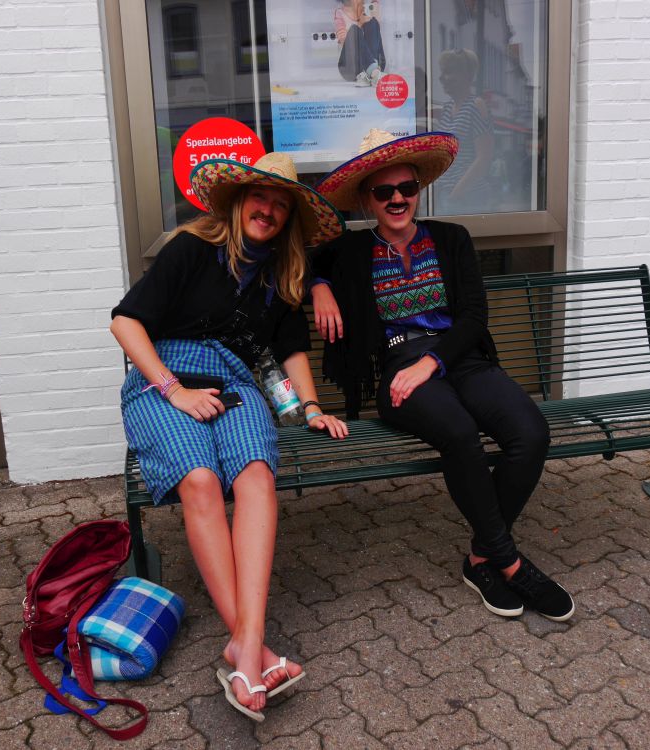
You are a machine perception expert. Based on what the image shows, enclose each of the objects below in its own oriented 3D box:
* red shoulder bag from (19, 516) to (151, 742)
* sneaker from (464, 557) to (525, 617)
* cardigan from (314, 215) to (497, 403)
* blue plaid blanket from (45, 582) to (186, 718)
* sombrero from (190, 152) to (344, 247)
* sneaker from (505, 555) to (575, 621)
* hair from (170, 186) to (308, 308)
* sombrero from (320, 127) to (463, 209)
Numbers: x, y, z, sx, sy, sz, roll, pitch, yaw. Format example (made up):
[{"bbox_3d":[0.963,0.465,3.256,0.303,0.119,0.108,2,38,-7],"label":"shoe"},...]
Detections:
[{"bbox_3d":[-0.651,0.598,2.053,0.350,0.280,0.640,-6,13,-17],"label":"red shoulder bag"},{"bbox_3d":[0.485,0.579,2.318,0.100,0.105,0.272,-6,13,-16],"label":"sneaker"},{"bbox_3d":[0.241,-0.184,2.420,0.540,0.560,0.380,-3,13,-2],"label":"cardigan"},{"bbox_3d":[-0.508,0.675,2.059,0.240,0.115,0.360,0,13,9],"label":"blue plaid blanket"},{"bbox_3d":[-0.142,-0.502,2.203,0.450,0.155,0.460,19,-14,2],"label":"sombrero"},{"bbox_3d":[0.602,0.580,2.287,0.100,0.105,0.275,-6,13,-17],"label":"sneaker"},{"bbox_3d":[-0.228,-0.362,2.180,0.370,0.370,0.260,-2,13,3],"label":"hair"},{"bbox_3d":[0.178,-0.650,2.462,0.460,0.150,0.460,-16,-9,2],"label":"sombrero"}]

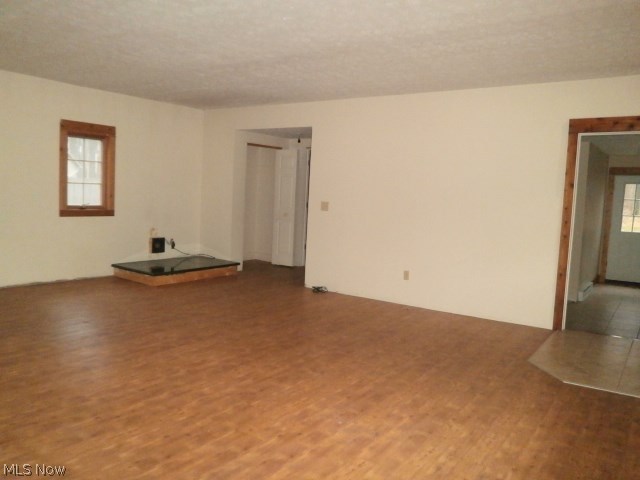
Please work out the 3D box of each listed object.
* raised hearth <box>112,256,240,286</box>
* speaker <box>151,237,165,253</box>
[{"bbox_3d":[-2.087,0.440,7.087,1.010,0.165,1.540,6,6,33],"label":"raised hearth"},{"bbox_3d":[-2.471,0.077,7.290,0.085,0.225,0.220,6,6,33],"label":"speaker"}]

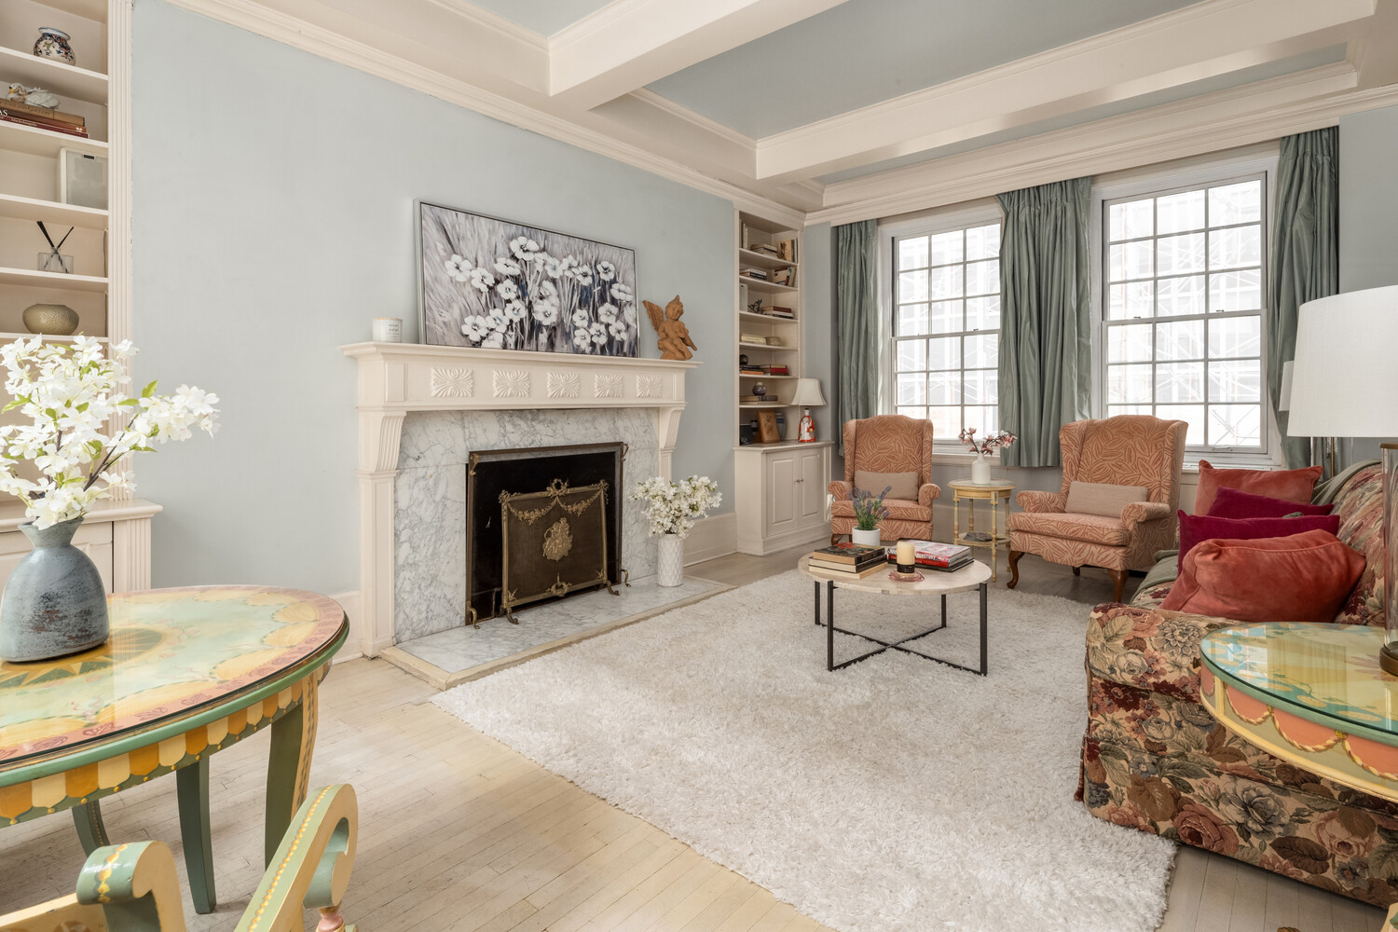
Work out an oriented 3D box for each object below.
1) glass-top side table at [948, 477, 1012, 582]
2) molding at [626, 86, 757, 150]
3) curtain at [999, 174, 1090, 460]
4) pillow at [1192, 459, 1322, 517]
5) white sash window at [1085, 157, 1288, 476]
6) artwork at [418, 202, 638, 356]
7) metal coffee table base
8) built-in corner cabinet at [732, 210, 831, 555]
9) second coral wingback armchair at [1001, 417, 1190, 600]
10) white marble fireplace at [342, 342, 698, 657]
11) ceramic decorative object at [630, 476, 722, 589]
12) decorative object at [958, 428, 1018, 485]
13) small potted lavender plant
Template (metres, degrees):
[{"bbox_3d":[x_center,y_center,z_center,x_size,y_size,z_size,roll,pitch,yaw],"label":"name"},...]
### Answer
[{"bbox_3d":[1.940,0.435,4.510,0.467,0.615,0.467,-2,4,-24],"label":"glass-top side table"},{"bbox_3d":[-0.030,-2.349,4.394,0.080,0.095,1.453,2,4,43],"label":"molding"},{"bbox_3d":[2.539,-1.027,4.866,0.640,2.080,0.130,2,4,37],"label":"curtain"},{"bbox_3d":[2.610,0.193,3.090,0.440,0.430,0.160,3,-10,41],"label":"pillow"},{"bbox_3d":[3.213,-0.994,4.417,1.055,1.953,0.150,2,3,42],"label":"white sash window"},{"bbox_3d":[-0.897,-0.996,3.804,0.060,0.760,1.489,-7,-4,43],"label":"artwork"},{"bbox_3d":[0.917,0.660,3.126,0.670,0.400,0.640,0,4,5],"label":"metal coffee table base"},{"bbox_3d":[0.612,-0.714,5.586,0.500,2.730,1.000,2,4,43],"label":"built-in corner cabinet"},{"bbox_3d":[2.500,0.239,4.190,0.820,1.070,0.760,-3,5,-39],"label":"second coral wingback armchair"},{"bbox_3d":[-0.803,0.105,3.700,0.340,1.430,2.090,3,5,41],"label":"white marble fireplace"},{"bbox_3d":[-0.146,0.405,4.080,0.540,0.680,0.440,0,4,0],"label":"ceramic decorative object"},{"bbox_3d":[1.962,-0.062,4.500,0.380,0.380,0.250,0,4,0],"label":"decorative object"},{"bbox_3d":[0.878,0.252,3.400,0.200,0.320,0.180,0,4,0],"label":"small potted lavender plant"}]

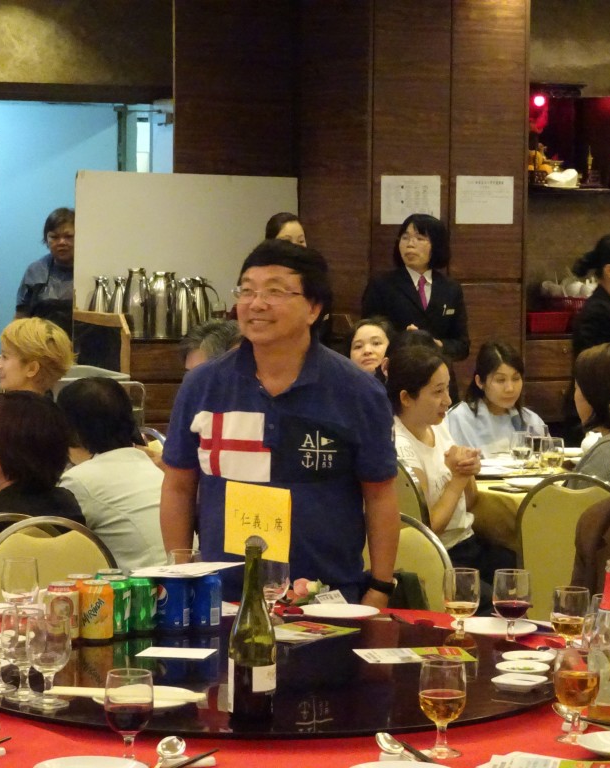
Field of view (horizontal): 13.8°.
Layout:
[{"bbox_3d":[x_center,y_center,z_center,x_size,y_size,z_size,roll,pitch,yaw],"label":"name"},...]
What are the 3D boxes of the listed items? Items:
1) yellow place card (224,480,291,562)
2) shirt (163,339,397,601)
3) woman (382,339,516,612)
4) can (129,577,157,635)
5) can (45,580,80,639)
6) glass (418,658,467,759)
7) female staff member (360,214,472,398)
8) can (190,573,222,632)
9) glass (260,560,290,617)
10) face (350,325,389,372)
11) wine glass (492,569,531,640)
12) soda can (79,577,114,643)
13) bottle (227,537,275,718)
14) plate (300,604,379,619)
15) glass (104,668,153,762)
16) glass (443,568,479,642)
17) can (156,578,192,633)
[{"bbox_3d":[-0.090,0.263,4.800,0.165,0.140,0.012,4,6,40],"label":"yellow place card"},{"bbox_3d":[-0.057,0.195,5.810,0.540,0.620,0.290,1,5,7],"label":"shirt"},{"bbox_3d":[0.455,0.512,7.300,0.650,1.230,0.450,3,5,29],"label":"woman"},{"bbox_3d":[-0.319,0.436,5.026,0.066,0.117,0.066,0,4,0],"label":"can"},{"bbox_3d":[-0.484,0.457,5.028,0.066,0.117,0.066,0,5,0],"label":"can"},{"bbox_3d":[0.235,0.553,4.268,0.079,0.156,0.079,1,4,0],"label":"glass"},{"bbox_3d":[0.449,0.115,10.333,0.450,1.620,0.310,0,4,-7],"label":"female staff member"},{"bbox_3d":[-0.200,0.437,5.066,0.066,0.117,0.066,0,4,0],"label":"can"},{"bbox_3d":[-0.071,0.442,5.329,0.076,0.151,0.076,0,4,0],"label":"glass"},{"bbox_3d":[0.231,-0.131,9.000,0.150,0.190,0.160,-6,1,10],"label":"face"},{"bbox_3d":[0.421,0.458,5.113,0.076,0.151,0.076,0,4,0],"label":"wine glass"},{"bbox_3d":[-0.417,0.456,5.044,0.066,0.117,0.066,0,5,0],"label":"soda can"},{"bbox_3d":[-0.088,0.420,4.250,0.080,0.295,0.080,0,4,0],"label":"bottle"},{"bbox_3d":[0.068,0.500,5.431,0.185,0.021,0.185,0,4,0],"label":"plate"},{"bbox_3d":[-0.291,0.554,4.174,0.080,0.155,0.080,0,5,0],"label":"glass"},{"bbox_3d":[0.323,0.460,5.185,0.077,0.150,0.077,0,4,0],"label":"glass"},{"bbox_3d":[-0.267,0.449,5.146,0.066,0.117,0.066,0,5,0],"label":"can"}]

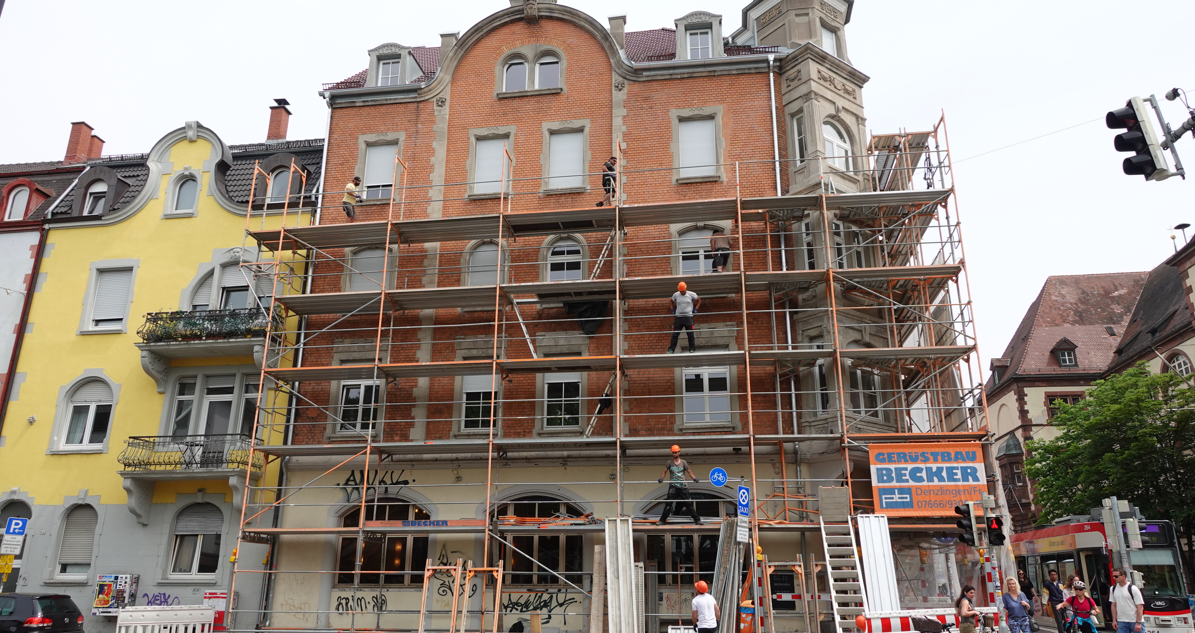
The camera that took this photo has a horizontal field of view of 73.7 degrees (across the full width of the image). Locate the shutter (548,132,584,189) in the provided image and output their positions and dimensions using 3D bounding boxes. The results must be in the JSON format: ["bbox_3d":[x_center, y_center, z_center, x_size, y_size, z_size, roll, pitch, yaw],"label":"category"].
[{"bbox_3d":[-0.895,-4.500,22.972,1.000,1.850,0.060,-2,-18,8],"label":"shutter"}]

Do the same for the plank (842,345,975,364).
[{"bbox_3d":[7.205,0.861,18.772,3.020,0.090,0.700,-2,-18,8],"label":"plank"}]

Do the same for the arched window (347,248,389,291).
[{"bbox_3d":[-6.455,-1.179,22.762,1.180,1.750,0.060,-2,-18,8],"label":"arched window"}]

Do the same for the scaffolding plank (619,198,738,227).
[{"bbox_3d":[2.121,-2.721,20.856,3.050,0.080,1.080,-2,-18,8],"label":"scaffolding plank"}]

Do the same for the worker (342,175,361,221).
[{"bbox_3d":[-6.915,-3.180,22.477,0.560,1.770,0.480,-2,-19,8],"label":"worker"}]

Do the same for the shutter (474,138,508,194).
[{"bbox_3d":[-3.079,-4.370,23.154,1.000,1.800,0.120,-2,-19,8],"label":"shutter"}]

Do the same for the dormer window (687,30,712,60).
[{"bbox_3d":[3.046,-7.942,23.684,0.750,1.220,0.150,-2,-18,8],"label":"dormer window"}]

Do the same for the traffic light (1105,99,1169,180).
[{"bbox_3d":[5.316,-1.740,7.854,0.340,0.800,0.280,-12,-14,17],"label":"traffic light"}]

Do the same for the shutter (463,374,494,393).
[{"bbox_3d":[-3.110,1.626,21.372,0.980,0.840,0.080,-2,-18,8],"label":"shutter"}]

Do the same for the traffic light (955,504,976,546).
[{"bbox_3d":[7.526,4.245,16.237,0.340,0.880,0.250,0,-18,0],"label":"traffic light"}]

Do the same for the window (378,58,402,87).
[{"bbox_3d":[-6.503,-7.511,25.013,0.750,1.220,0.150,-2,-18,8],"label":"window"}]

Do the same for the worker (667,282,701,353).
[{"bbox_3d":[2.127,0.064,19.626,0.780,1.880,0.450,-2,-19,7],"label":"worker"}]

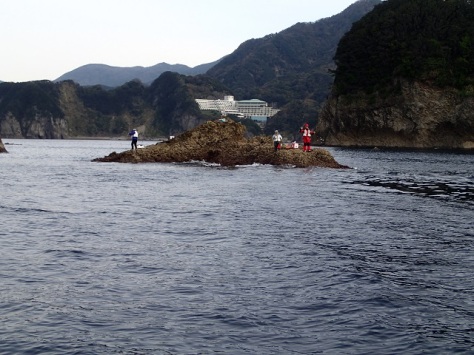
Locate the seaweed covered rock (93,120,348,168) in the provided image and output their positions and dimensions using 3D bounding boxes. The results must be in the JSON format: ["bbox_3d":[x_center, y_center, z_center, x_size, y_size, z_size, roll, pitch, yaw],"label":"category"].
[{"bbox_3d":[-0.900,-2.750,55.400,22.000,3.600,9.000,1,4,23],"label":"seaweed covered rock"}]

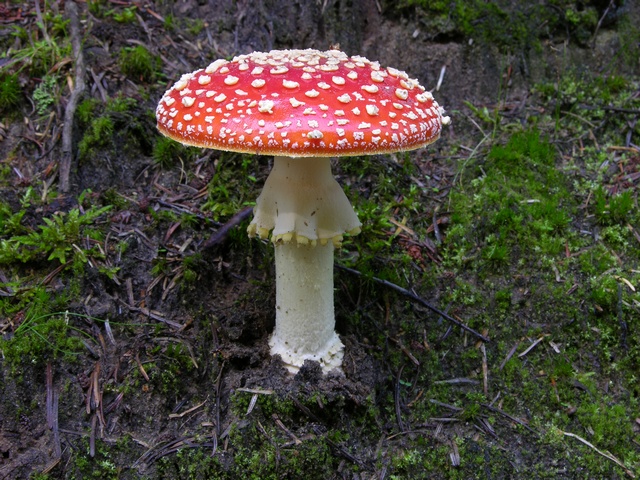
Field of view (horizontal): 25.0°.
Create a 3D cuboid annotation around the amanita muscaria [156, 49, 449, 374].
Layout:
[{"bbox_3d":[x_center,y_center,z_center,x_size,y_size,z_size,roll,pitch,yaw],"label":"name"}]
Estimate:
[{"bbox_3d":[-0.009,-0.014,0.708,0.140,0.157,0.140,1,12,0],"label":"amanita muscaria"}]

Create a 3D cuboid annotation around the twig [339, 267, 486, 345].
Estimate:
[{"bbox_3d":[0.049,0.032,0.768,0.096,0.004,0.006,26,61,21],"label":"twig"}]

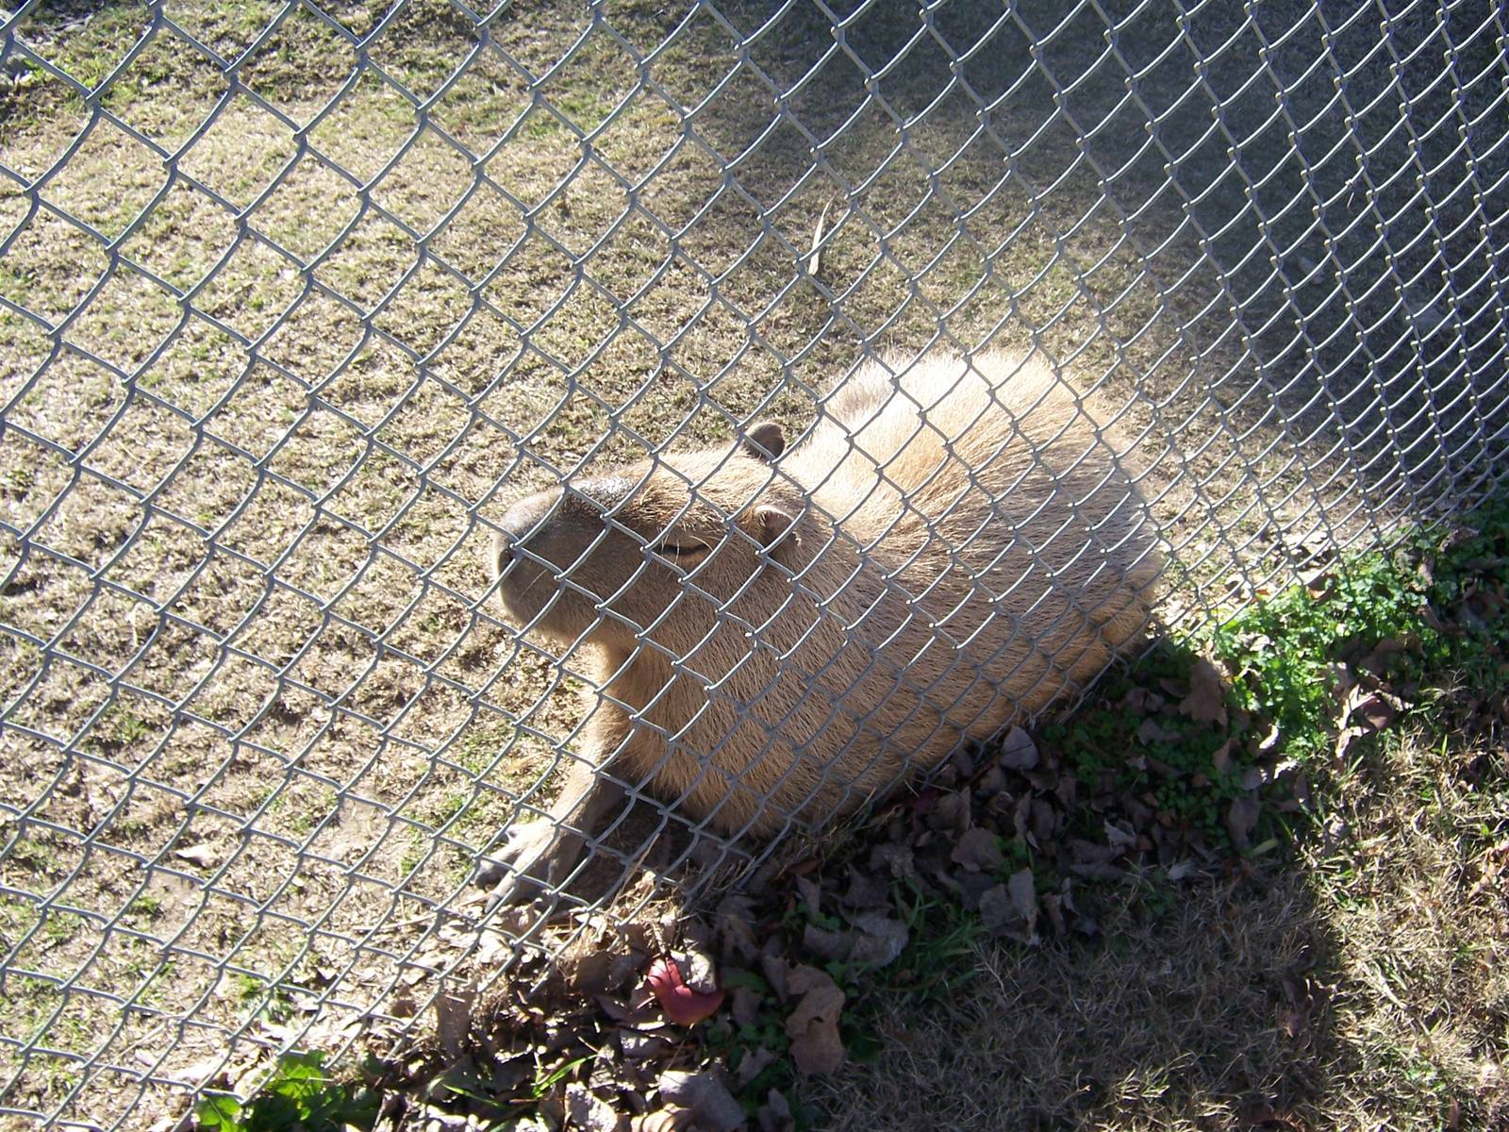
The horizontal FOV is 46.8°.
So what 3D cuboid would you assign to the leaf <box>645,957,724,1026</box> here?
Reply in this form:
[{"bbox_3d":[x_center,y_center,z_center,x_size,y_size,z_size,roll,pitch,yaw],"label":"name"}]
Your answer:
[{"bbox_3d":[-0.061,0.373,1.524,0.060,0.025,0.055,21,41,18],"label":"leaf"}]

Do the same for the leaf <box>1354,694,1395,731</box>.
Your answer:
[{"bbox_3d":[0.650,0.154,1.827,0.035,0.025,0.041,1,38,-7],"label":"leaf"}]

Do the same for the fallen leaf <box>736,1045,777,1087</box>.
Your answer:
[{"bbox_3d":[0.002,0.422,1.476,0.021,0.018,0.035,26,42,24],"label":"fallen leaf"}]

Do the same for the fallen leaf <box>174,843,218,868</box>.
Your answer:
[{"bbox_3d":[-0.509,0.264,1.590,0.036,0.013,0.022,-17,46,-26],"label":"fallen leaf"}]

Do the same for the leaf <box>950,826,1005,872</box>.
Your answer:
[{"bbox_3d":[0.213,0.271,1.668,0.050,0.018,0.046,6,41,-2],"label":"leaf"}]

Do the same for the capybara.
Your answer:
[{"bbox_3d":[0.066,-0.018,1.740,0.800,0.350,0.360,-23,50,-31],"label":"capybara"}]

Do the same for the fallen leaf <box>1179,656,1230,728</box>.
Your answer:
[{"bbox_3d":[0.473,0.133,1.833,0.044,0.020,0.095,9,38,3],"label":"fallen leaf"}]

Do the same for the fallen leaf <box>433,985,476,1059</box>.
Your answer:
[{"bbox_3d":[-0.252,0.384,1.469,0.036,0.020,0.064,-1,41,-10],"label":"fallen leaf"}]

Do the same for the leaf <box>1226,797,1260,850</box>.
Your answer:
[{"bbox_3d":[0.472,0.249,1.686,0.026,0.020,0.058,15,39,11],"label":"leaf"}]

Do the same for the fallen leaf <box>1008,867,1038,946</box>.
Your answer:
[{"bbox_3d":[0.249,0.316,1.621,0.030,0.025,0.072,6,41,-2],"label":"fallen leaf"}]

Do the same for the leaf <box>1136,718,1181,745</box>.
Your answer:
[{"bbox_3d":[0.412,0.169,1.779,0.044,0.014,0.030,7,41,-1],"label":"leaf"}]

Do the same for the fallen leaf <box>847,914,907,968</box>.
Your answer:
[{"bbox_3d":[0.111,0.340,1.579,0.054,0.022,0.048,4,41,-5],"label":"fallen leaf"}]

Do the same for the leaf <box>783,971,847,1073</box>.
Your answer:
[{"bbox_3d":[0.052,0.396,1.513,0.049,0.022,0.103,4,38,-3],"label":"leaf"}]

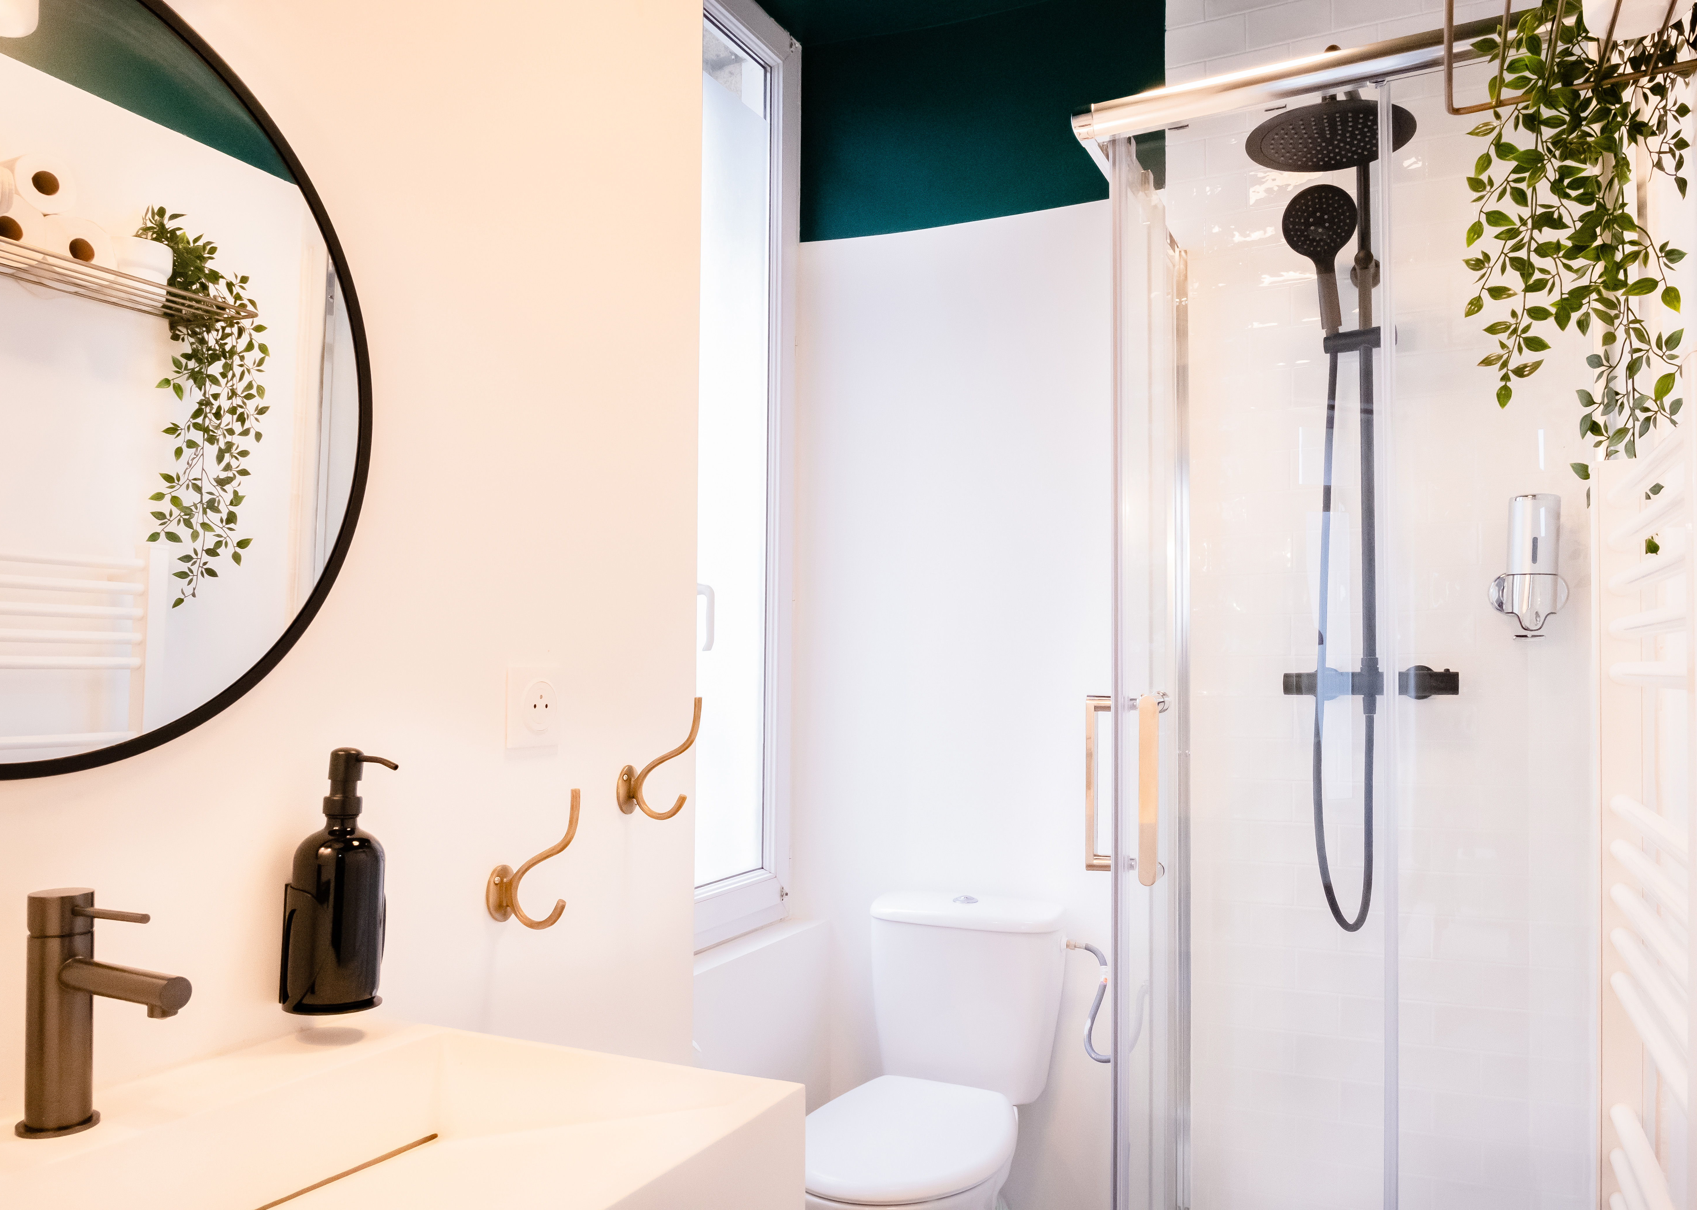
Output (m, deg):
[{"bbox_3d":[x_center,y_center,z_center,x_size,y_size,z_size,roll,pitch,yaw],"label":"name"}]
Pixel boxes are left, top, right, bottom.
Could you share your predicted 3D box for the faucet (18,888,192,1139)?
[{"bbox_3d":[-0.492,0.273,0.800,0.146,0.157,0.049,-2,-4,26],"label":"faucet"}]

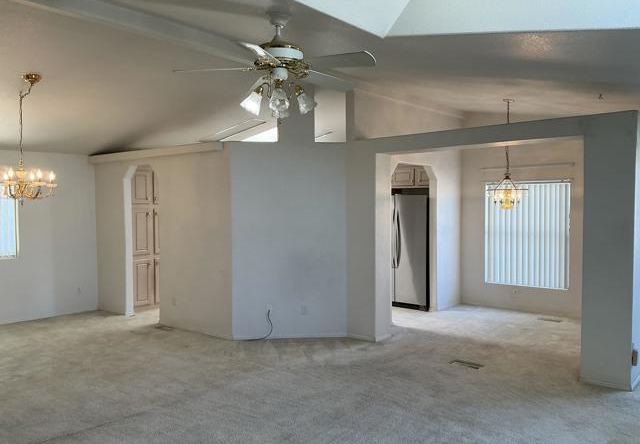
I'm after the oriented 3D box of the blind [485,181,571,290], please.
[{"bbox_3d":[2.931,0.178,7.429,1.191,1.520,0.080,1,2,40],"label":"blind"}]

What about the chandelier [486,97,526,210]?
[{"bbox_3d":[2.258,-0.799,6.221,0.450,1.323,0.450,1,2,40],"label":"chandelier"}]

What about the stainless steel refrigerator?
[{"bbox_3d":[1.437,0.422,8.234,0.910,1.750,0.740,1,2,40],"label":"stainless steel refrigerator"}]

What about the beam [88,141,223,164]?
[{"bbox_3d":[-2.227,-0.884,6.757,2.967,0.113,0.140,1,2,40],"label":"beam"}]

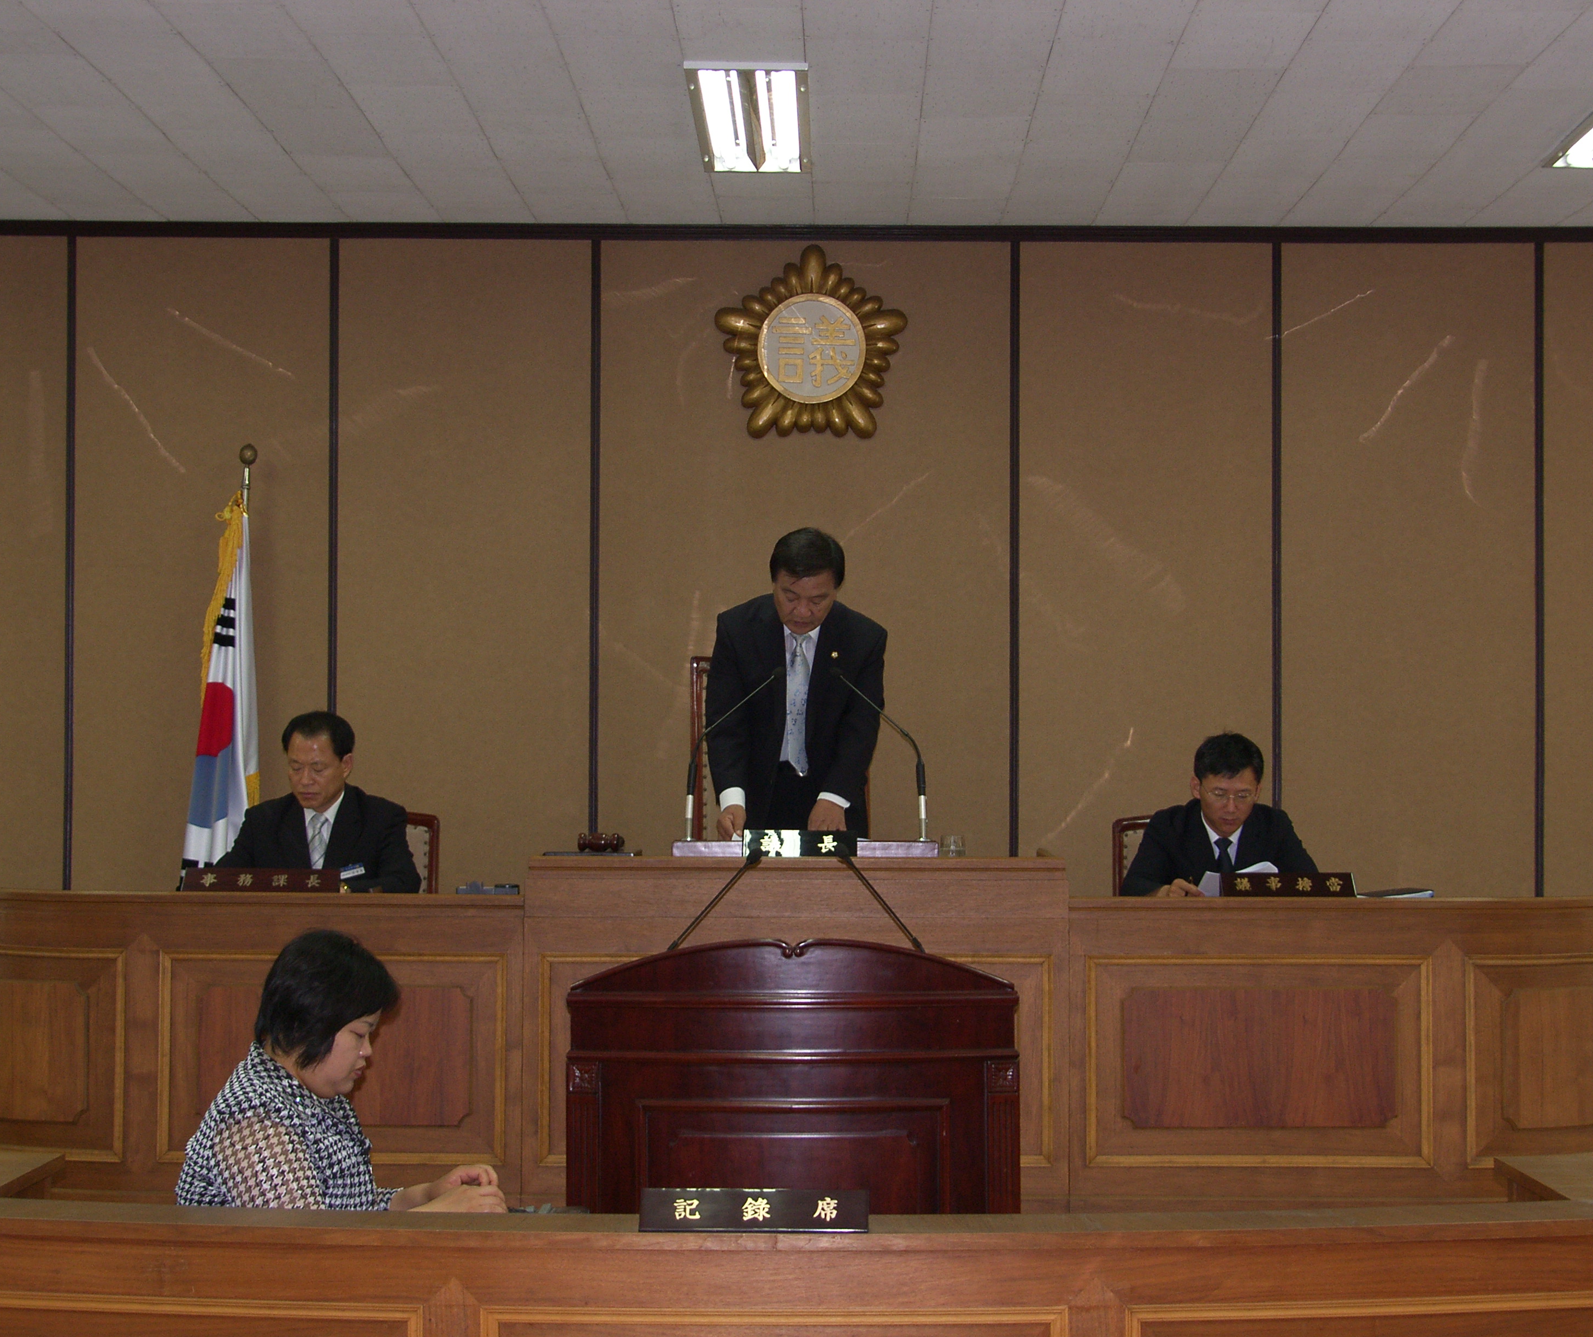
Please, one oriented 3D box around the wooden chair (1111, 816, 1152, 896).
[{"bbox_3d":[1.096,0.898,8.212,0.560,1.010,0.600,0,-2,1],"label":"wooden chair"}]

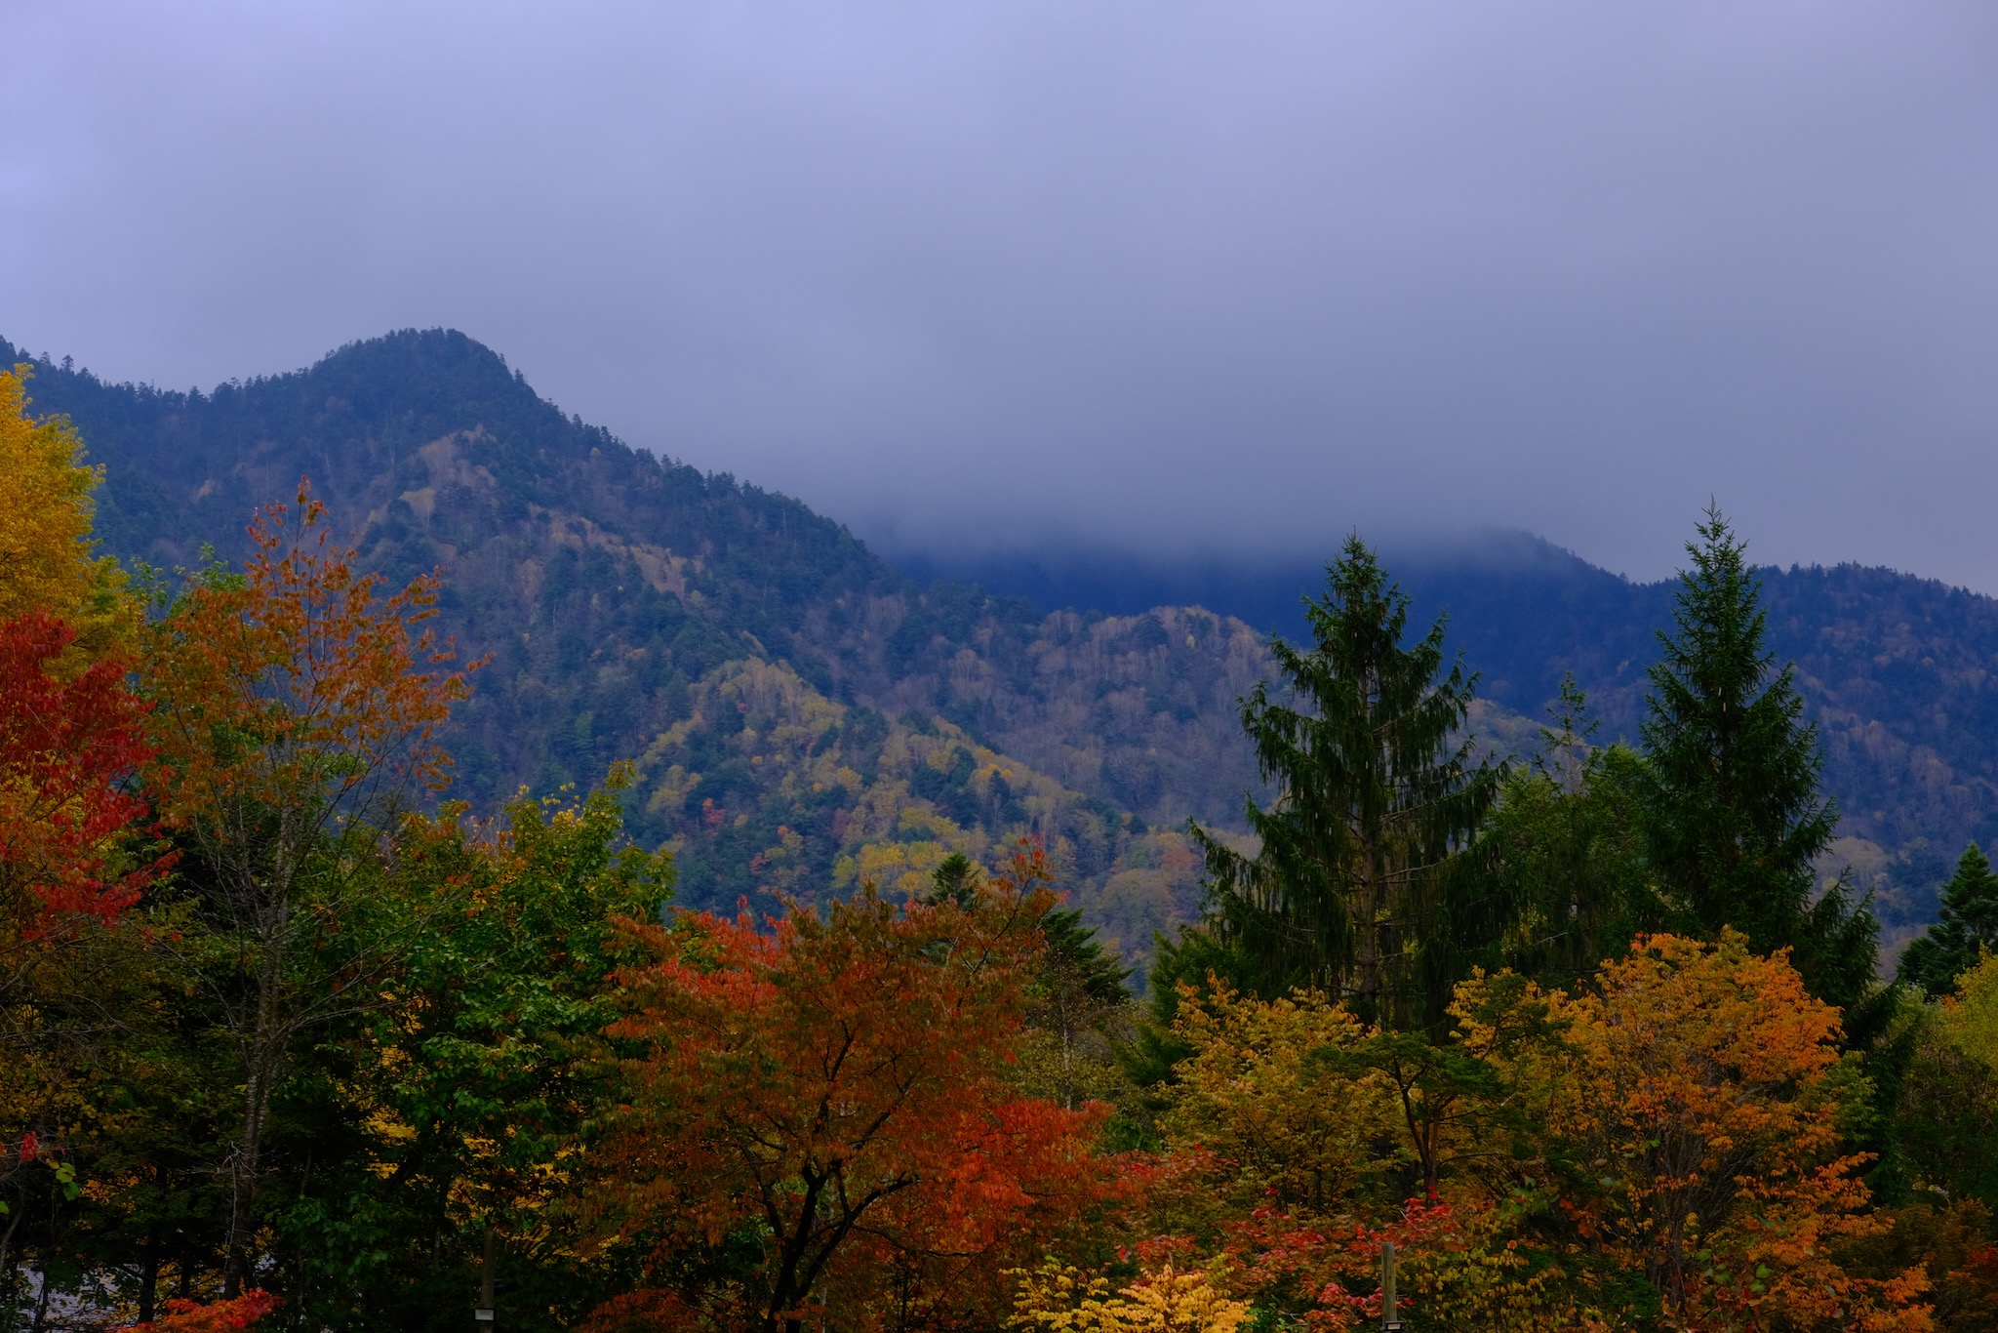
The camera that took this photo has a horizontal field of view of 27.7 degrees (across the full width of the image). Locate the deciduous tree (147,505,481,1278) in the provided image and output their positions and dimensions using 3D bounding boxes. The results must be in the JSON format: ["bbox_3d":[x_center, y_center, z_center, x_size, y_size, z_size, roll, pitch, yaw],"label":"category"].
[{"bbox_3d":[-7.690,2.555,45.000,3.700,9.200,3.600,0,-6,0],"label":"deciduous tree"}]

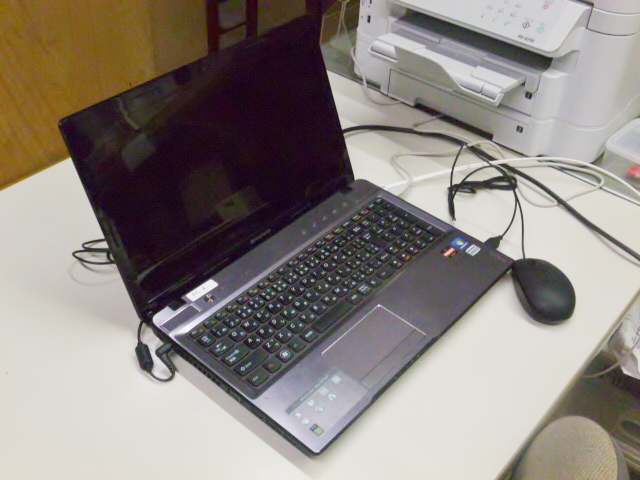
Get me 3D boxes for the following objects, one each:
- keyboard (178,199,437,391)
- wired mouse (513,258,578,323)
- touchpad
[{"bbox_3d":[0.008,0.048,0.863,0.110,0.010,0.347,32,48,27],"label":"keyboard"},{"bbox_3d":[0.274,0.054,0.880,0.062,0.036,0.102,-5,41,-9],"label":"wired mouse"},{"bbox_3d":[0.061,0.116,0.794,0.068,0.005,0.101,32,48,27],"label":"touchpad"}]

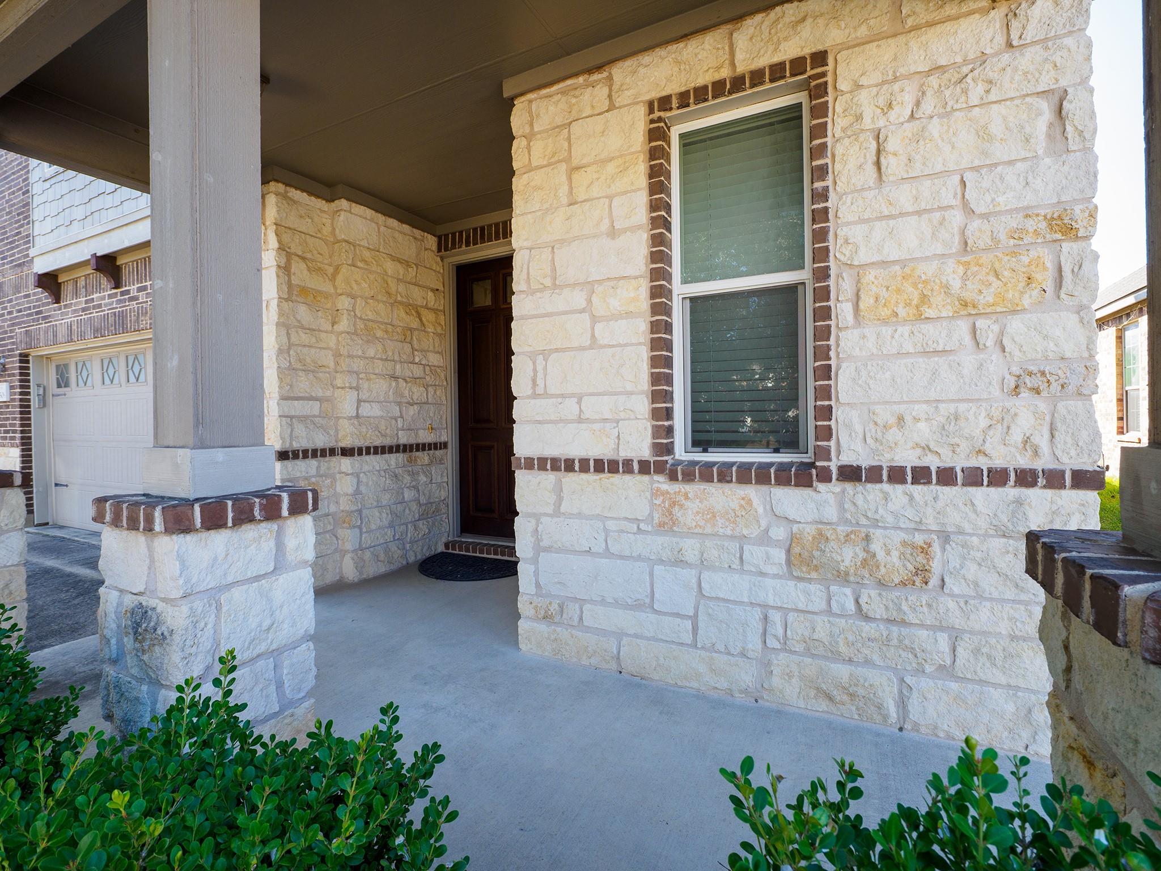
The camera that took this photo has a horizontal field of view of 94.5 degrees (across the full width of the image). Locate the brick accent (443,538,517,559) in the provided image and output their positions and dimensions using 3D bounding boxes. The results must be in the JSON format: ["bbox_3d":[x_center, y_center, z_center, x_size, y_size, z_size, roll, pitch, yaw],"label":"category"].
[{"bbox_3d":[-0.736,1.015,4.762,1.040,0.100,0.190,0,1,26],"label":"brick accent"}]

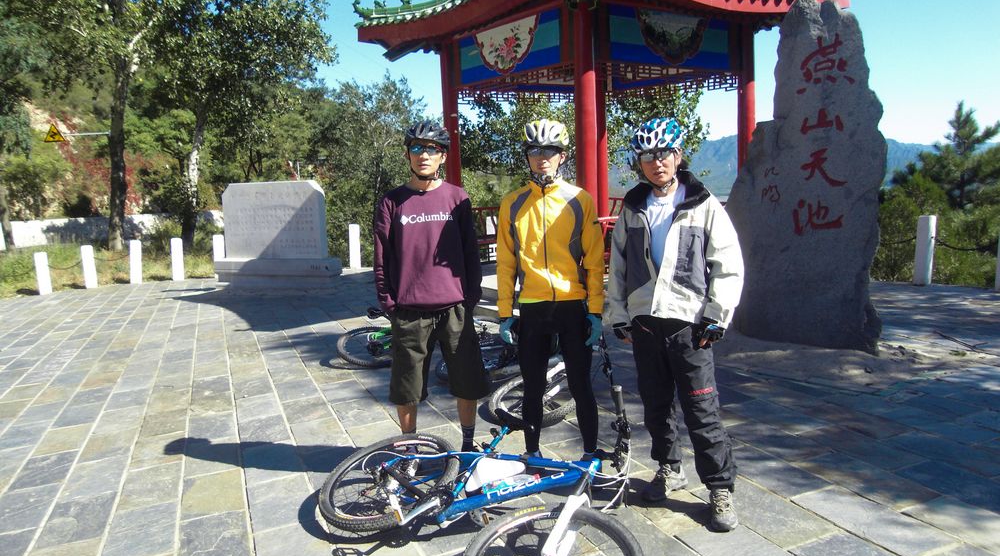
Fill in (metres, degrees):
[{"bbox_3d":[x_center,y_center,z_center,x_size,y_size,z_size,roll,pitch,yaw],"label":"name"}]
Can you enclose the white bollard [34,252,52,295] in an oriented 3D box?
[{"bbox_3d":[-8.550,-0.084,13.000,0.200,0.820,0.200,-7,8,-30],"label":"white bollard"}]

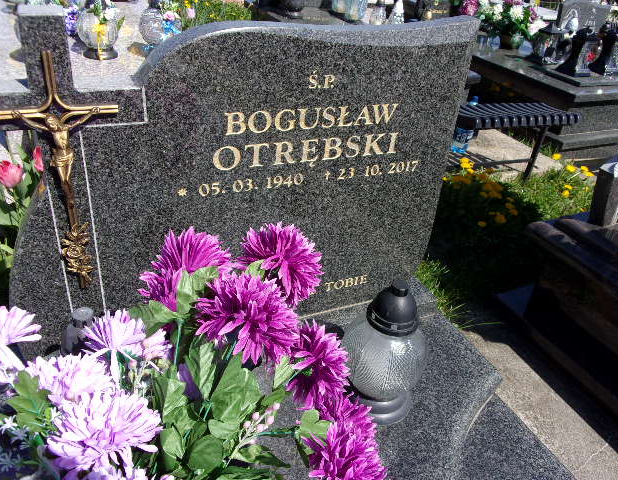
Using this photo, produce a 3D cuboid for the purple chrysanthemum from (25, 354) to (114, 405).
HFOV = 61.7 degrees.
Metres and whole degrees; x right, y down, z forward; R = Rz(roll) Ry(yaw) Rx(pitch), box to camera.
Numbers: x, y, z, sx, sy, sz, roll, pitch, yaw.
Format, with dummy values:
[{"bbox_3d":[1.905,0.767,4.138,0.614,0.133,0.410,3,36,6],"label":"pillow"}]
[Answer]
[{"bbox_3d":[-0.321,0.190,0.700,0.115,0.085,0.085,-13,63,-27],"label":"purple chrysanthemum"}]

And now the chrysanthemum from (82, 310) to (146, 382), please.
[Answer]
[{"bbox_3d":[-0.282,0.154,0.750,0.085,0.080,0.070,-9,34,-22],"label":"chrysanthemum"}]

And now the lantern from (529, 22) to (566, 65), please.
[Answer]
[{"bbox_3d":[1.921,-1.556,4.100,0.200,0.310,0.200,-9,34,-22],"label":"lantern"}]

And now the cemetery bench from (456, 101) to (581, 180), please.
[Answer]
[{"bbox_3d":[1.145,-0.539,3.020,0.690,0.440,0.238,-9,35,-23],"label":"cemetery bench"}]

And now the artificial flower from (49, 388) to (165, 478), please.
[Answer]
[{"bbox_3d":[-0.257,0.243,0.650,0.128,0.080,0.100,-9,34,-22],"label":"artificial flower"}]

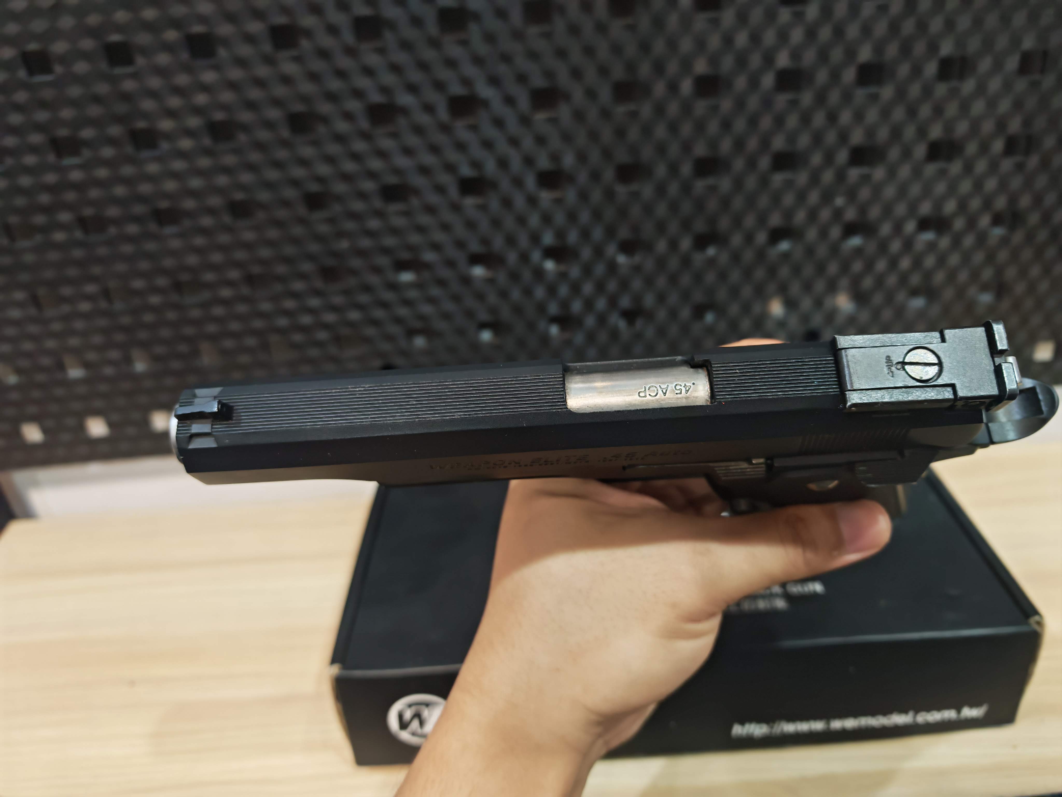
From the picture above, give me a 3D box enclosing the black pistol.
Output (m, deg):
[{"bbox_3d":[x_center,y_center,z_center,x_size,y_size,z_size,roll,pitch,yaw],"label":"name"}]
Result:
[{"bbox_3d":[0.027,0.021,0.230,0.221,0.139,0.037,-4,68,1],"label":"black pistol"}]

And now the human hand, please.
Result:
[{"bbox_3d":[0.037,0.051,0.219,0.110,0.087,0.165,10,55,27],"label":"human hand"}]

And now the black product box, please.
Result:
[{"bbox_3d":[0.053,0.071,0.338,0.249,0.050,0.162,-5,27,1],"label":"black product box"}]

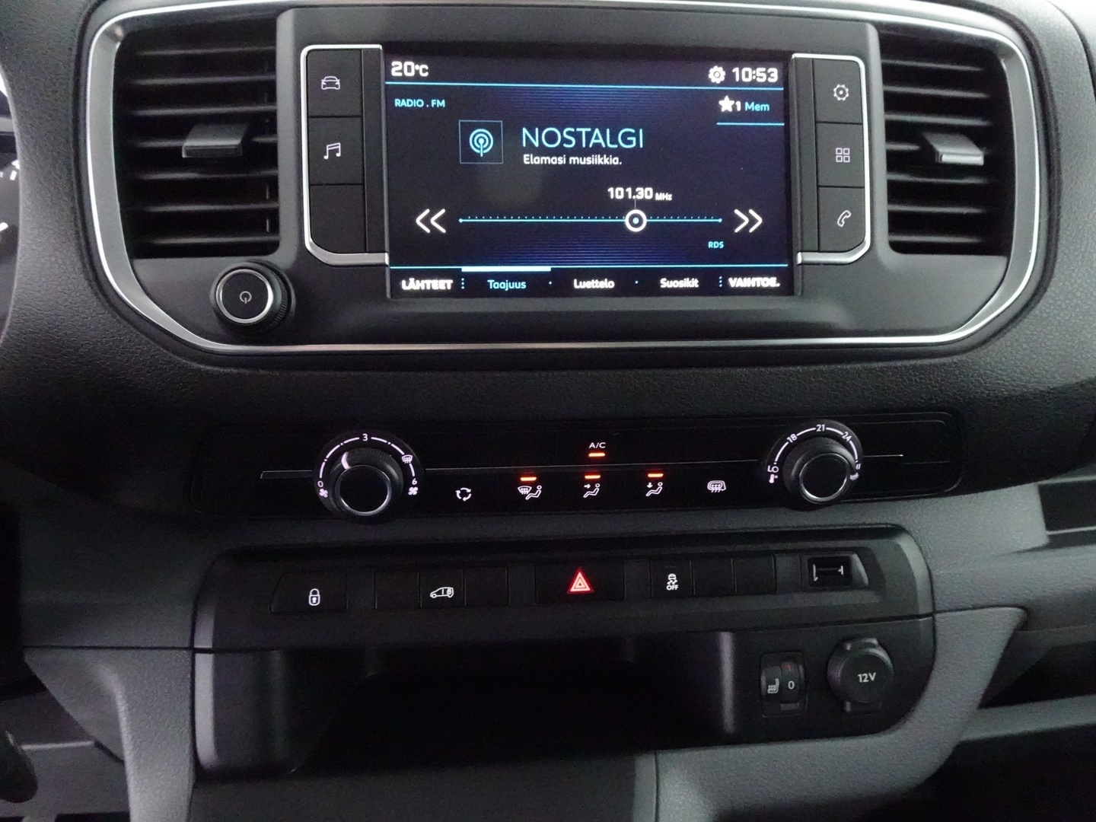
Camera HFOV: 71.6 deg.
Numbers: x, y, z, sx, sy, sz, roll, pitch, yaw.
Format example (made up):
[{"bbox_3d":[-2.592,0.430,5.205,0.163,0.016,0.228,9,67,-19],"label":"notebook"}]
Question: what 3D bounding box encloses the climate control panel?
[{"bbox_3d":[0.014,0.022,0.283,0.292,0.039,0.020,-1,18,-5],"label":"climate control panel"}]

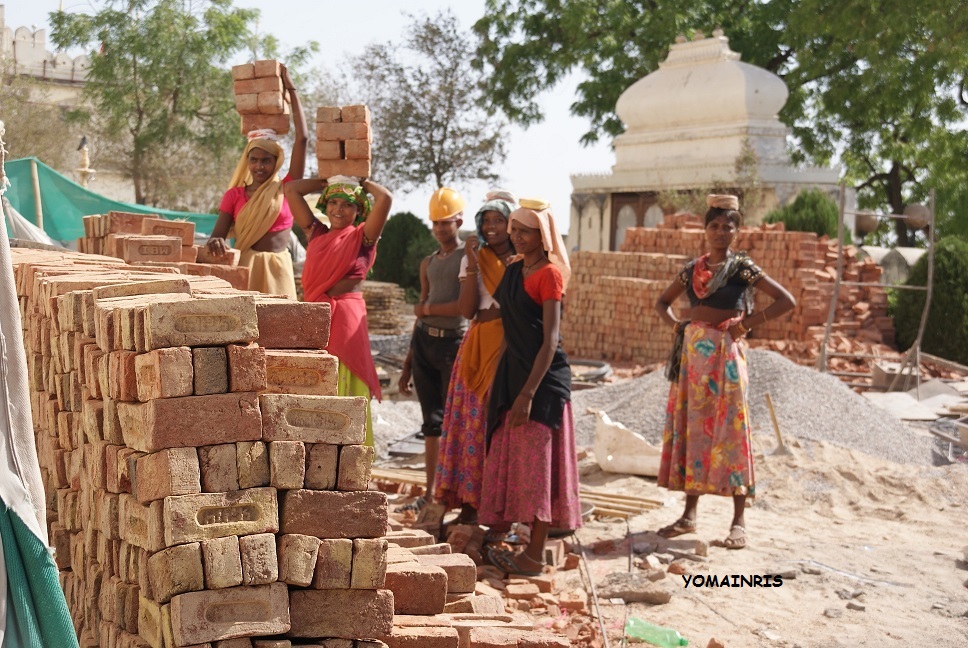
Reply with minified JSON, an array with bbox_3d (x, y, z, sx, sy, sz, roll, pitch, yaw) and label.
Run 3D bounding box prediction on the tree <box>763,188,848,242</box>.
[{"bbox_3d":[4.237,-0.887,29.000,1.350,1.800,1.300,0,3,0],"label":"tree"}]

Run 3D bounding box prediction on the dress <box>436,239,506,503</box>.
[{"bbox_3d":[-0.039,0.247,10.200,0.470,1.220,0.420,2,3,24],"label":"dress"}]

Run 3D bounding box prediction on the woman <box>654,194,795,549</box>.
[{"bbox_3d":[1.089,0.215,10.000,0.630,1.580,0.410,1,3,12],"label":"woman"}]

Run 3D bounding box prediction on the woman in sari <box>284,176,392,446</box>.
[{"bbox_3d":[-0.625,0.149,9.550,0.490,1.570,0.450,1,3,5],"label":"woman in sari"}]

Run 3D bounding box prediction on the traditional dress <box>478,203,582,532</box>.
[{"bbox_3d":[0.201,0.261,9.350,0.410,1.570,0.460,-2,4,-41],"label":"traditional dress"}]

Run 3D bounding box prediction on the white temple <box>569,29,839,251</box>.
[{"bbox_3d":[4.014,-2.908,40.000,4.300,4.700,2.400,3,4,38],"label":"white temple"}]

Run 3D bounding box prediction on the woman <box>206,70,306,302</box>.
[{"bbox_3d":[-1.031,-0.206,10.000,0.470,1.880,0.450,1,3,12],"label":"woman"}]

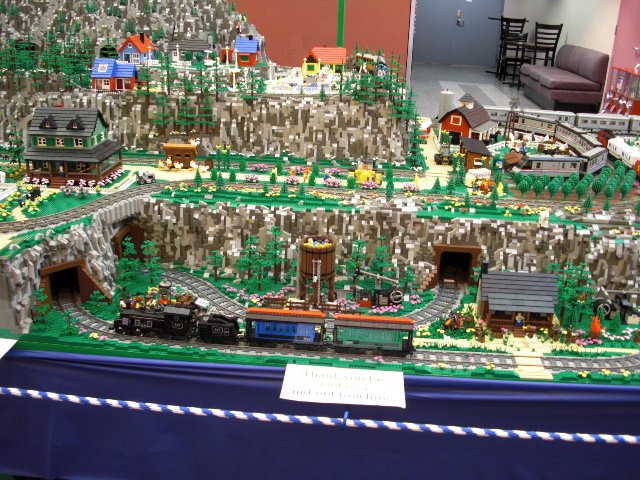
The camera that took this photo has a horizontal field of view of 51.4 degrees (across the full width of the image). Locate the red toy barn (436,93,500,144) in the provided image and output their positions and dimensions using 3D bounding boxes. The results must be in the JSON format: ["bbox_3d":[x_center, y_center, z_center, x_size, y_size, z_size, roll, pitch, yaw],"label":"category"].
[{"bbox_3d":[0.629,-0.514,2.808,0.187,0.188,0.176,16,28,30],"label":"red toy barn"}]

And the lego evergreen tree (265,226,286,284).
[{"bbox_3d":[-0.134,0.048,2.012,0.067,0.194,0.067,2,24,3],"label":"lego evergreen tree"}]

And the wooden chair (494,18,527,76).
[{"bbox_3d":[3.434,-3.426,11.905,0.450,1.090,0.460,3,21,3],"label":"wooden chair"}]

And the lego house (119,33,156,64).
[{"bbox_3d":[-0.819,-0.865,2.990,0.104,0.120,0.180,4,21,4],"label":"lego house"}]

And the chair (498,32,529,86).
[{"bbox_3d":[2.878,-2.677,9.900,0.420,0.830,0.450,8,25,16],"label":"chair"}]

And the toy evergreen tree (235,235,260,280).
[{"bbox_3d":[-0.224,0.054,2.070,0.078,0.138,0.078,3,22,3],"label":"toy evergreen tree"}]

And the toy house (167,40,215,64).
[{"bbox_3d":[-0.558,-0.816,2.880,0.188,0.092,0.100,3,22,3],"label":"toy house"}]

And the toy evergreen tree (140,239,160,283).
[{"bbox_3d":[-0.515,0.068,2.010,0.065,0.146,0.065,2,24,3],"label":"toy evergreen tree"}]

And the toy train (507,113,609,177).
[{"bbox_3d":[0.989,-0.412,2.850,0.450,0.105,0.860,5,21,7],"label":"toy train"}]

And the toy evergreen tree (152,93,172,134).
[{"bbox_3d":[-0.619,-0.489,2.602,0.078,0.155,0.066,4,21,4],"label":"toy evergreen tree"}]

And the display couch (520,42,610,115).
[{"bbox_3d":[3.358,-2.274,9.350,0.670,0.830,1.750,2,22,2],"label":"display couch"}]

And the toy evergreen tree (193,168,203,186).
[{"bbox_3d":[-0.419,-0.215,2.279,0.032,0.063,0.032,4,21,4],"label":"toy evergreen tree"}]

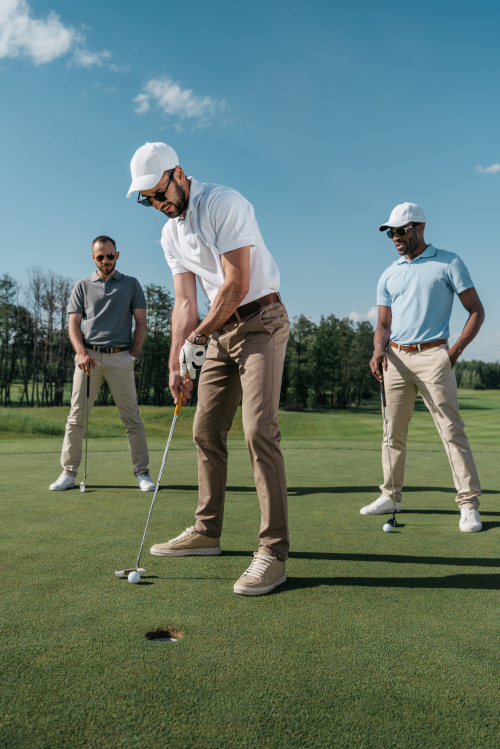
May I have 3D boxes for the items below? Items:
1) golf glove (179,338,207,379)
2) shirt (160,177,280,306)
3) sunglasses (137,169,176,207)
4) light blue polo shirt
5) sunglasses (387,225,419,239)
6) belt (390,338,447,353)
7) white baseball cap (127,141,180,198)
[{"bbox_3d":[-0.219,-0.061,2.540,0.090,0.155,0.090,17,-6,-21],"label":"golf glove"},{"bbox_3d":[-0.117,-0.515,2.600,0.470,0.560,0.310,0,33,48],"label":"shirt"},{"bbox_3d":[-0.343,-0.710,2.498,0.140,0.140,0.050,0,-30,31],"label":"sunglasses"},{"bbox_3d":[0.946,-0.434,3.610,0.510,0.550,0.290,-1,-1,41],"label":"light blue polo shirt"},{"bbox_3d":[0.841,-0.787,3.610,0.140,0.050,0.140,-25,14,-36],"label":"sunglasses"},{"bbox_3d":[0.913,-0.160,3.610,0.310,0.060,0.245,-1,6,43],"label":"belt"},{"bbox_3d":[-0.363,-0.759,2.445,0.175,0.135,0.245,1,40,36],"label":"white baseball cap"}]

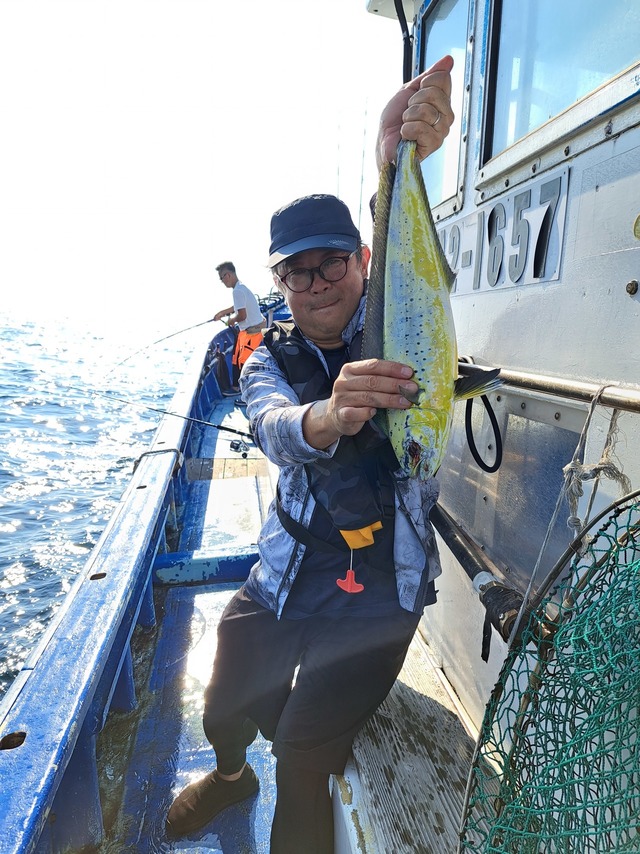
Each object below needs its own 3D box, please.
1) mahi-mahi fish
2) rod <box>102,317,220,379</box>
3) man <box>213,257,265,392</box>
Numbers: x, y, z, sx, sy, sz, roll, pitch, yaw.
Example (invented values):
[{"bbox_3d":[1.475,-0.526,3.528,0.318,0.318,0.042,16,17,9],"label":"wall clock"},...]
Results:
[{"bbox_3d":[0.126,-0.151,0.675,0.155,0.420,0.065,-4,3,0],"label":"mahi-mahi fish"},{"bbox_3d":[-1.757,-0.889,6.438,1.330,0.130,0.060,-29,17,-9],"label":"rod"},{"bbox_3d":[-0.901,-1.045,6.623,0.640,1.559,0.520,-1,11,-4],"label":"man"}]

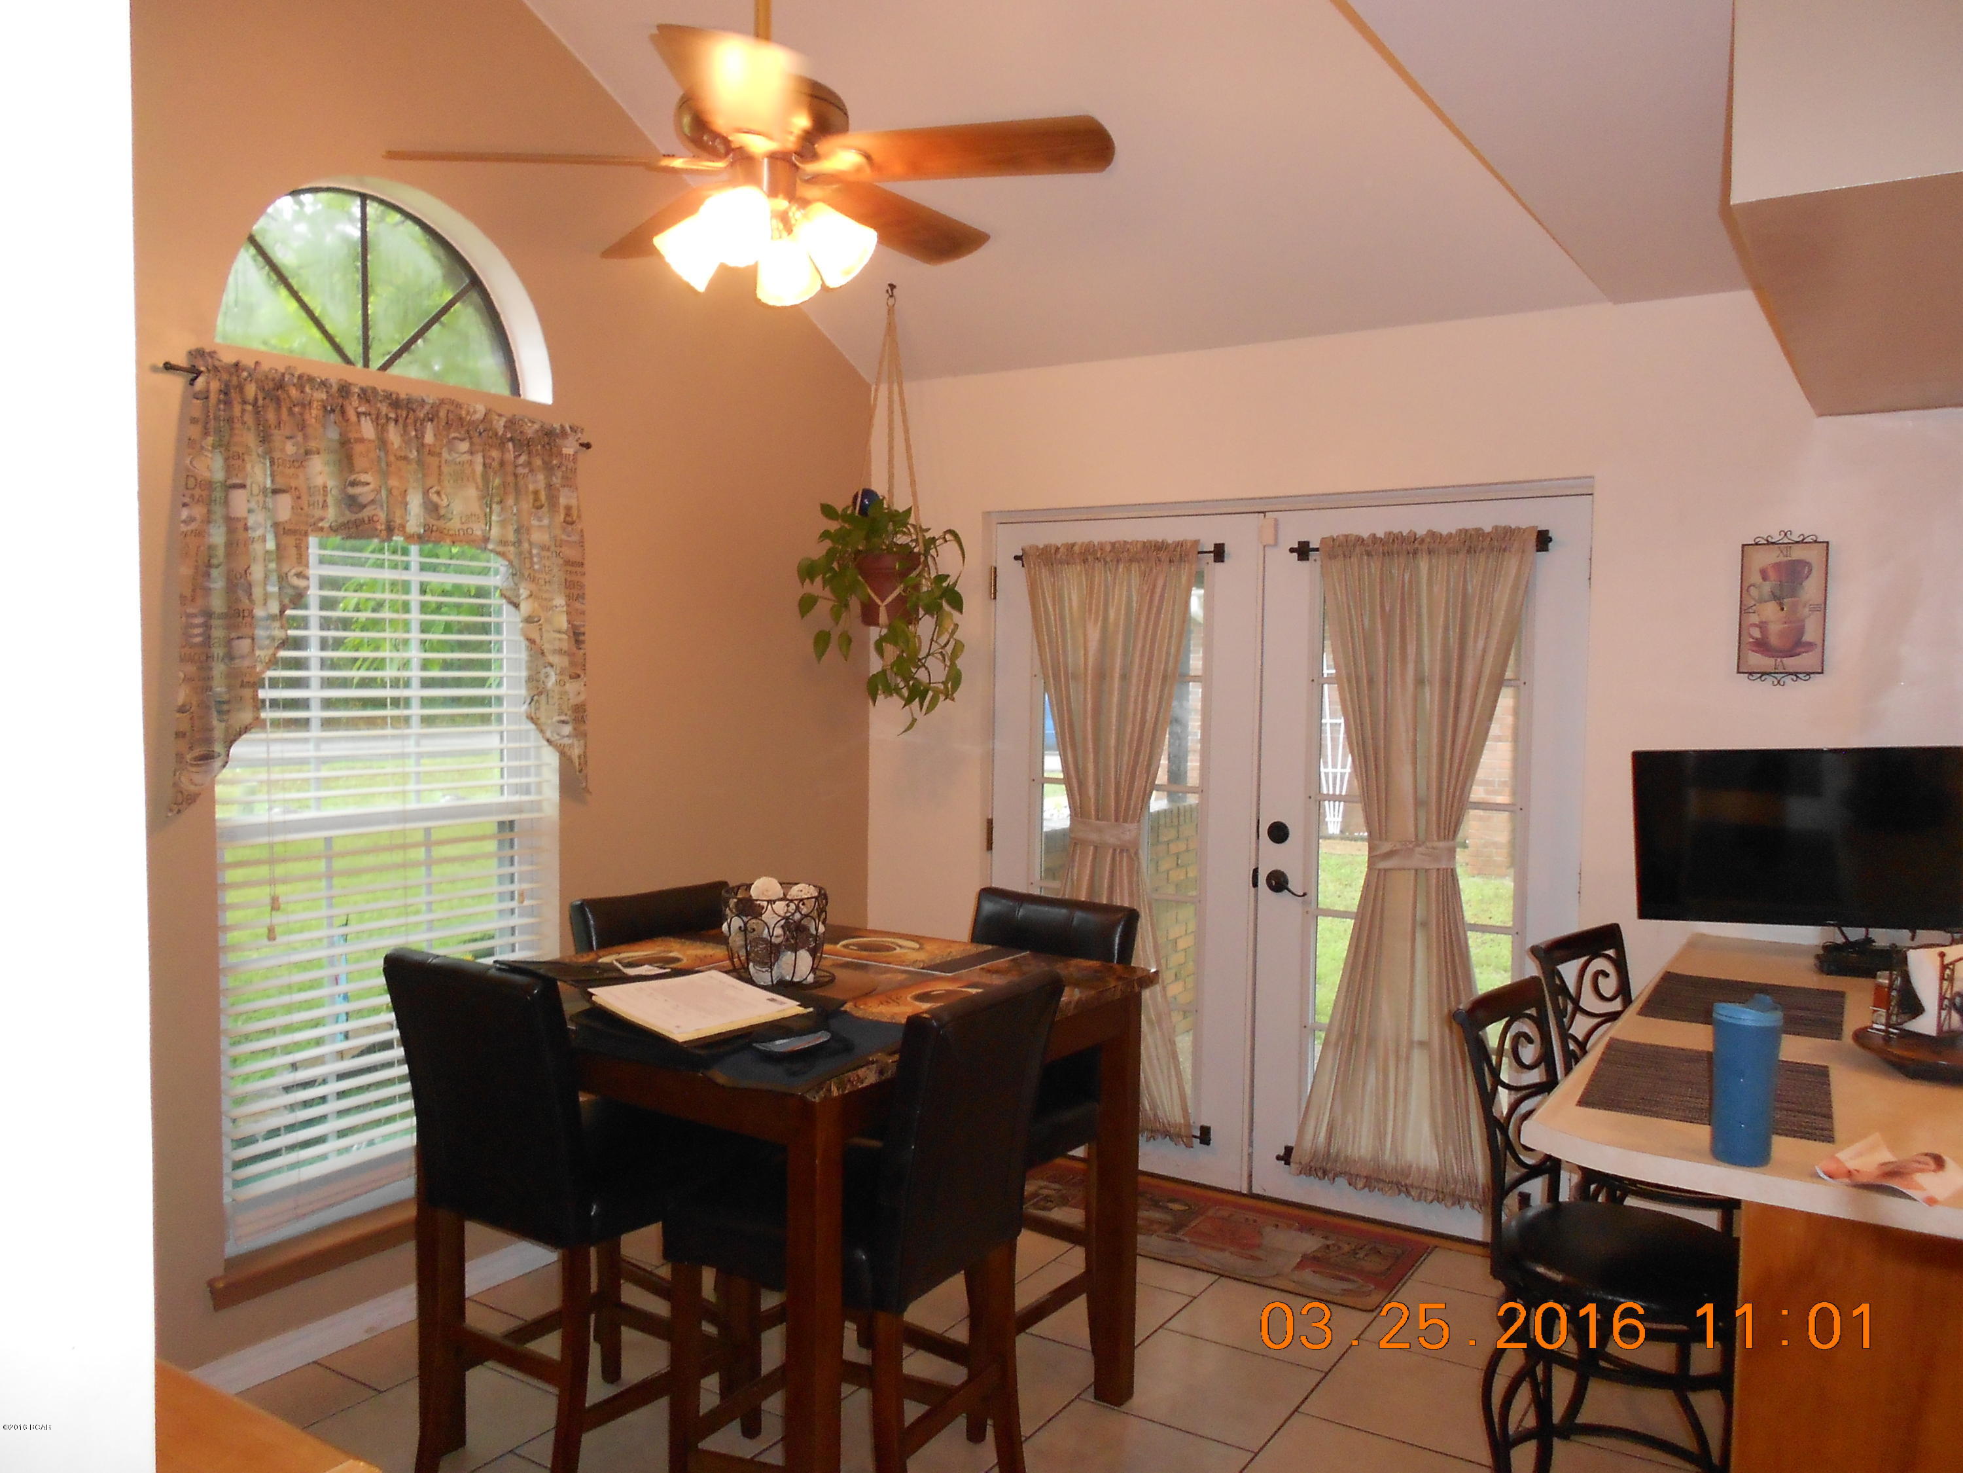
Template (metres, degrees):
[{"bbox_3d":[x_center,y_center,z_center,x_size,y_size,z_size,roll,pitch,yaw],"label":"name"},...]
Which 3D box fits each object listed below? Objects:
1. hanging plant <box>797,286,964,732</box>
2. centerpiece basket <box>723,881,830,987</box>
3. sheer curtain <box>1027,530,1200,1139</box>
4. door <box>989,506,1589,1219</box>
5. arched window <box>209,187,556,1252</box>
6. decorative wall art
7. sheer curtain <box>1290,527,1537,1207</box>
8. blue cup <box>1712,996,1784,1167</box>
[{"bbox_3d":[-0.300,-0.689,4.525,0.480,1.360,0.460,1,3,0],"label":"hanging plant"},{"bbox_3d":[-0.424,0.406,3.102,0.230,0.205,0.230,1,3,0],"label":"centerpiece basket"},{"bbox_3d":[0.384,0.318,4.588,0.615,1.840,0.075,2,3,32],"label":"sheer curtain"},{"bbox_3d":[0.798,0.335,4.376,1.850,2.055,0.100,2,3,32],"label":"door"},{"bbox_3d":[-1.416,-0.090,3.536,0.140,2.400,0.920,2,3,32],"label":"arched window"},{"bbox_3d":[1.947,-0.310,3.583,0.183,0.378,0.022,2,3,32],"label":"decorative wall art"},{"bbox_3d":[1.183,0.361,4.081,0.635,1.850,0.075,2,3,32],"label":"sheer curtain"},{"bbox_3d":[1.043,0.469,2.018,0.092,0.218,0.092,2,3,32],"label":"blue cup"}]

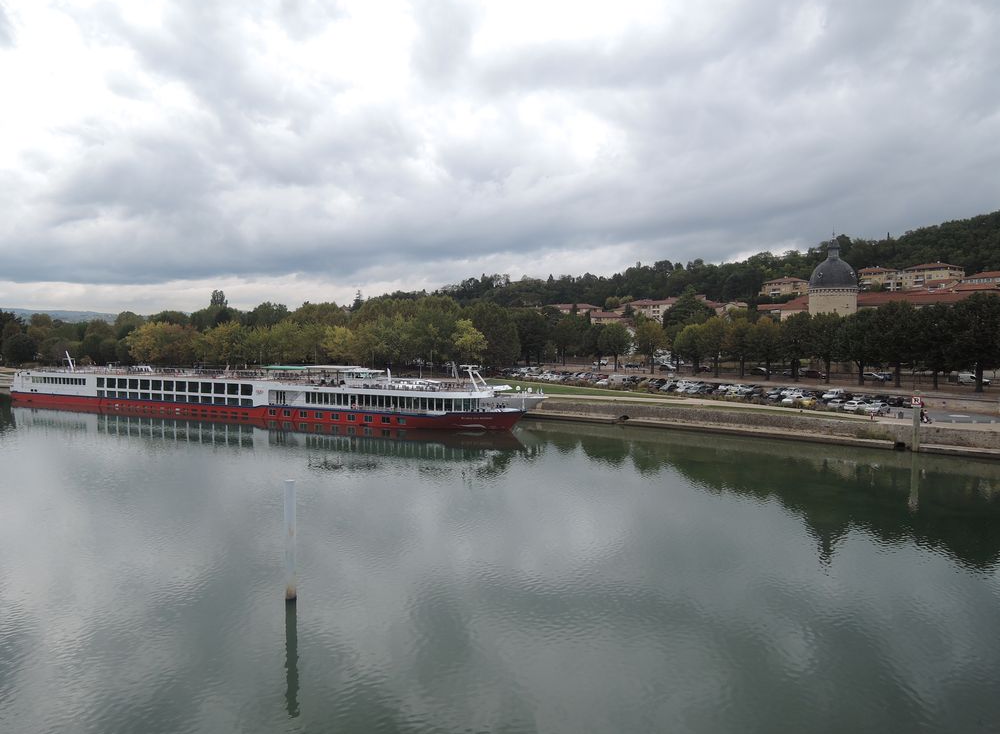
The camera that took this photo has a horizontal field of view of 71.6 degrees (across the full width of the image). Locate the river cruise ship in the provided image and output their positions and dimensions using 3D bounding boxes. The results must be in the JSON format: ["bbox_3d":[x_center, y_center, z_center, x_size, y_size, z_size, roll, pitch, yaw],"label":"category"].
[{"bbox_3d":[-45.800,3.316,120.059,110.000,8.800,11.400,1,3,26],"label":"river cruise ship"}]

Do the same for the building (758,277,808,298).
[{"bbox_3d":[132.872,-36.833,324.702,19.500,10.300,13.000,2,3,37],"label":"building"}]

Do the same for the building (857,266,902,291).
[{"bbox_3d":[168.383,-38.876,307.597,16.800,10.300,13.000,2,3,37],"label":"building"}]

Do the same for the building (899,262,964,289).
[{"bbox_3d":[186.468,-39.096,299.580,23.000,11.000,14.000,2,3,41],"label":"building"}]

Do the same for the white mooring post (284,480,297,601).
[{"bbox_3d":[-10.293,8.529,34.145,0.550,5.779,0.550,0,3,0],"label":"white mooring post"}]

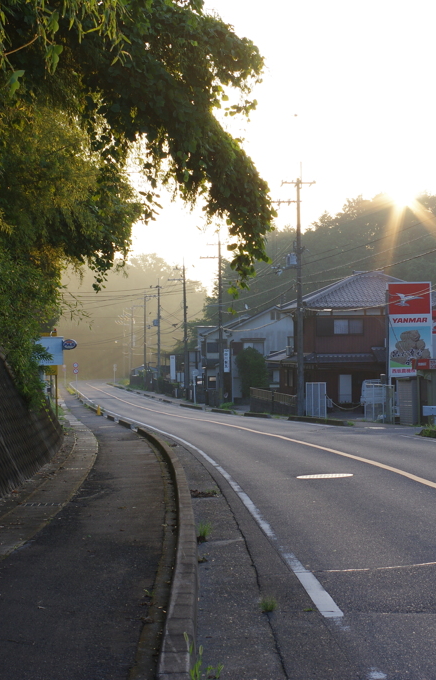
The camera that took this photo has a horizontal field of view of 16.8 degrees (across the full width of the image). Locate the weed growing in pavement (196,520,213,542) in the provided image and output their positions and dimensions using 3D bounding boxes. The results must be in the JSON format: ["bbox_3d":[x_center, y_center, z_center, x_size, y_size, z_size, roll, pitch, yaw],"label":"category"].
[{"bbox_3d":[-0.144,2.048,15.800,0.170,0.220,0.160,-1,-1,0],"label":"weed growing in pavement"}]

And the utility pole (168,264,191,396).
[{"bbox_3d":[-2.919,-0.644,112.000,1.600,10.400,0.450,-1,-1,-7],"label":"utility pole"}]

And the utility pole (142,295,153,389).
[{"bbox_3d":[-7.690,0.054,160.000,1.100,10.400,0.400,0,-1,-8],"label":"utility pole"}]

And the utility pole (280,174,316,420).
[{"bbox_3d":[3.423,-2.015,64.000,1.550,10.600,0.500,-1,-1,-7],"label":"utility pole"}]

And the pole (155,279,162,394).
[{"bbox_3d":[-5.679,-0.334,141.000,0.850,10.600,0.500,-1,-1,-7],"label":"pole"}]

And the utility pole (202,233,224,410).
[{"bbox_3d":[-0.252,-1.228,93.000,1.400,10.500,0.450,-1,-1,-7],"label":"utility pole"}]

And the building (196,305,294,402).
[{"bbox_3d":[2.381,1.031,105.000,7.200,6.800,9.000,-1,-1,6],"label":"building"}]

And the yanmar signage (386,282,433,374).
[{"bbox_3d":[7.786,-0.418,60.000,1.830,3.800,0.280,-1,-1,12],"label":"yanmar signage"}]

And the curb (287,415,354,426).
[{"bbox_3d":[3.639,3.090,56.000,0.200,0.180,10.300,0,-1,-8],"label":"curb"}]

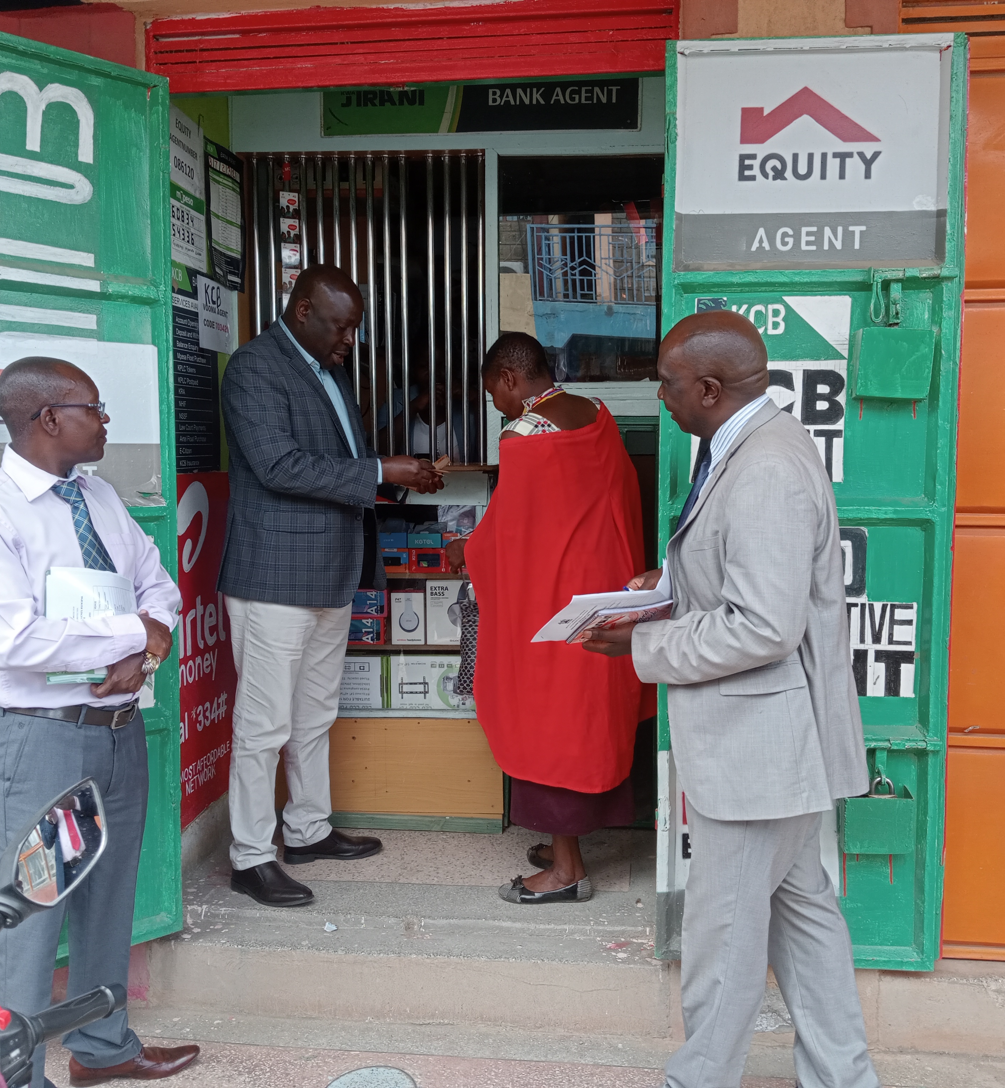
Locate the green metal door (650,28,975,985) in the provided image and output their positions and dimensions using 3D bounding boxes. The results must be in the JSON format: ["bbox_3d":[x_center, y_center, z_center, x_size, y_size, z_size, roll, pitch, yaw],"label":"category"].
[{"bbox_3d":[0.704,-0.071,2.736,0.665,2.150,0.050,1,4,5],"label":"green metal door"}]

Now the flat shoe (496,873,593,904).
[{"bbox_3d":[0.120,0.949,3.258,0.252,0.070,0.088,0,4,3],"label":"flat shoe"}]

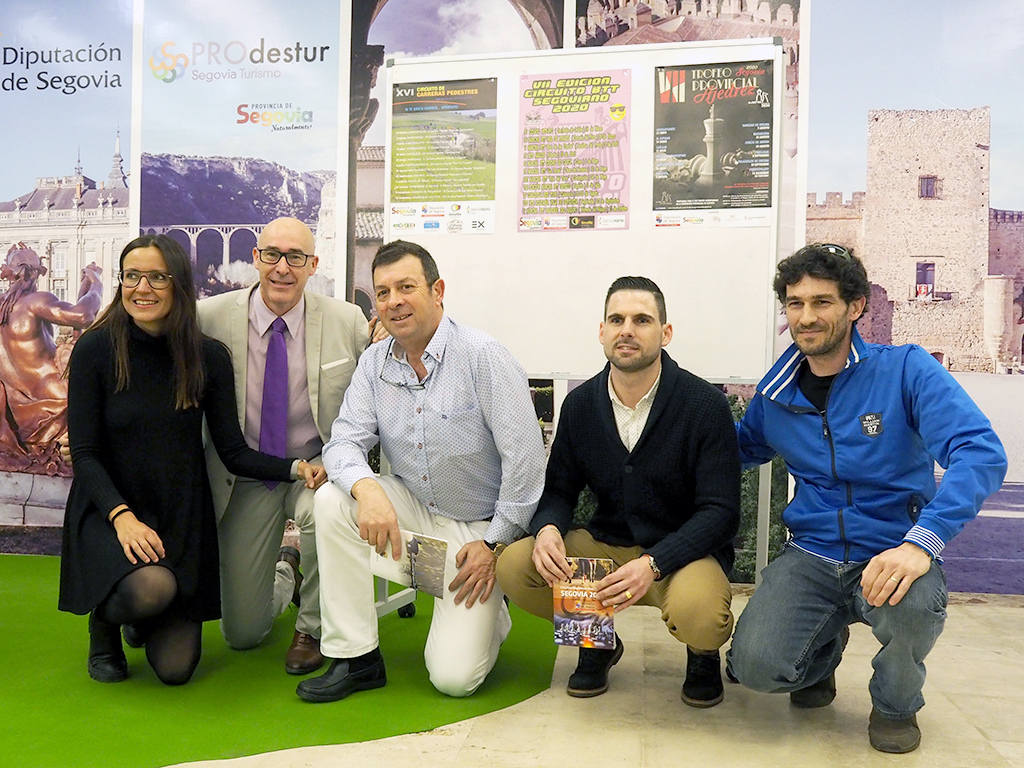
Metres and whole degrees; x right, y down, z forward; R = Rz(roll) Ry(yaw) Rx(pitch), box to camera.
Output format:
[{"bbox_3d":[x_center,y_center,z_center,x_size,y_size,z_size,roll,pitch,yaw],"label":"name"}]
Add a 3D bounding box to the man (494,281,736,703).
[{"bbox_3d":[0.325,0.270,2.460,0.600,1.090,0.660,1,1,12],"label":"man"}]

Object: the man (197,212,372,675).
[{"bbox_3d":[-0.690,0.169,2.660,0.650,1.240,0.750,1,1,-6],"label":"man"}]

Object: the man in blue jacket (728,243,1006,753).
[{"bbox_3d":[0.886,0.251,2.290,0.680,1.150,0.700,2,1,30],"label":"man in blue jacket"}]

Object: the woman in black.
[{"bbox_3d":[-0.930,0.206,2.490,0.650,1.160,0.700,1,1,-22],"label":"woman in black"}]

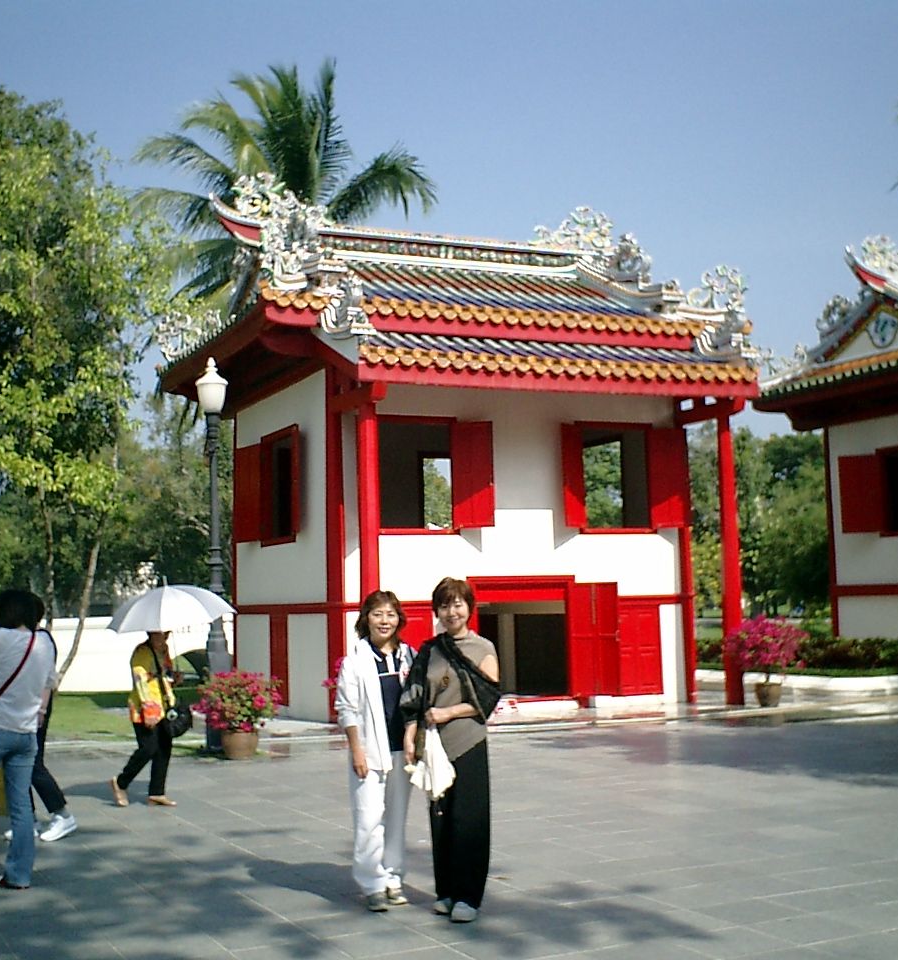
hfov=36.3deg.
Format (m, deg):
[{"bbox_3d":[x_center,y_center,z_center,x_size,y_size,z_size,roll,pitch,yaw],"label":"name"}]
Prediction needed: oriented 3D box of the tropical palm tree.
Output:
[{"bbox_3d":[-3.256,-2.387,28.455,6.600,12.806,6.600,-2,-5,0],"label":"tropical palm tree"}]

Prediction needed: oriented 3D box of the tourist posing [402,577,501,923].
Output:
[{"bbox_3d":[-0.004,1.292,6.724,0.480,1.610,0.360,-2,-5,3],"label":"tourist posing"}]

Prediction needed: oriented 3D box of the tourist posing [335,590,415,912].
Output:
[{"bbox_3d":[-0.366,1.325,6.863,0.430,1.540,0.300,0,-5,-12],"label":"tourist posing"}]

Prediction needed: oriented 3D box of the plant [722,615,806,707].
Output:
[{"bbox_3d":[4.029,2.309,17.585,1.030,1.150,1.000,-2,-5,0],"label":"plant"}]

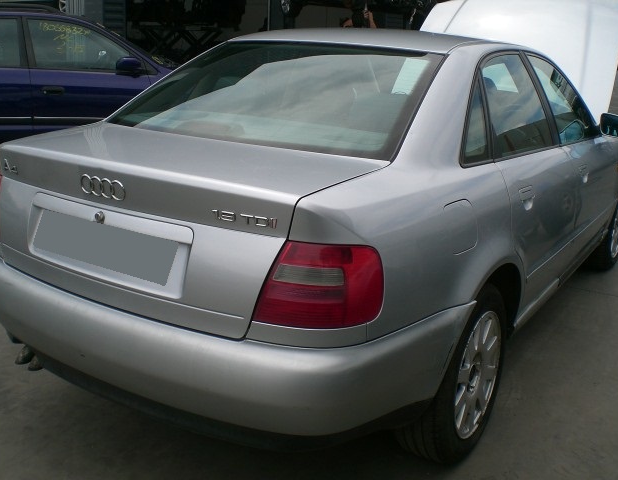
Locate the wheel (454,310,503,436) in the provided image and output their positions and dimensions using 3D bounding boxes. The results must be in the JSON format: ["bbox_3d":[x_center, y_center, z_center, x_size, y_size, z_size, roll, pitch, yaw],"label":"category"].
[{"bbox_3d":[0.539,0.462,2.521,0.165,0.447,0.447,12,19,31],"label":"wheel"}]

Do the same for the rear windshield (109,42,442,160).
[{"bbox_3d":[-0.111,-0.562,2.554,1.220,0.100,0.760,12,45,31],"label":"rear windshield"}]

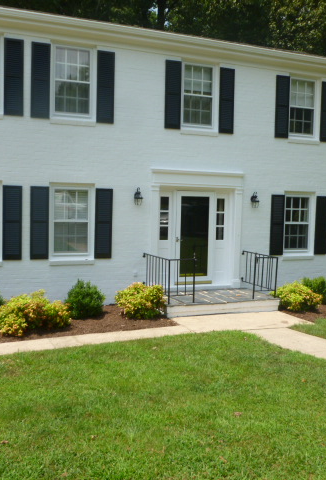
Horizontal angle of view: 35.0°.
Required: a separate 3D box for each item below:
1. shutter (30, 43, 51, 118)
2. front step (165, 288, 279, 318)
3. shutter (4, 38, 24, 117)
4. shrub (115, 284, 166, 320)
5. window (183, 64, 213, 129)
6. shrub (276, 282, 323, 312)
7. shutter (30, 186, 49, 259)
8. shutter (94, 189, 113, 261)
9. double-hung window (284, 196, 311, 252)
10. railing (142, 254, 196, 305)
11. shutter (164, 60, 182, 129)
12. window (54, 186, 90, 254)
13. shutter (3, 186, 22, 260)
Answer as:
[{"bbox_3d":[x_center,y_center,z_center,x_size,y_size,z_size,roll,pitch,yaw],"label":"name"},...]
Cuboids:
[{"bbox_3d":[-2.343,-3.049,9.941,0.356,1.414,0.040,0,4,-22],"label":"shutter"},{"bbox_3d":[0.982,1.313,10.863,2.511,0.244,1.434,0,4,-22],"label":"front step"},{"bbox_3d":[-2.799,-3.041,9.732,0.355,1.418,0.040,0,4,-22],"label":"shutter"},{"bbox_3d":[-0.448,1.137,10.048,1.012,0.656,0.937,1,4,0],"label":"shrub"},{"bbox_3d":[0.772,-3.126,11.202,0.780,1.340,0.100,0,4,-22],"label":"window"},{"bbox_3d":[2.917,1.191,11.103,0.959,0.583,0.846,0,4,-22],"label":"shrub"},{"bbox_3d":[-2.401,-0.330,10.046,0.356,1.404,0.045,0,4,-22],"label":"shutter"},{"bbox_3d":[-1.210,-0.335,10.525,0.356,1.404,0.045,0,4,-22],"label":"shutter"},{"bbox_3d":[3.224,-0.392,12.390,0.818,1.354,0.103,0,4,-22],"label":"double-hung window"},{"bbox_3d":[0.110,0.743,10.424,0.552,0.834,1.367,0,4,-22],"label":"railing"},{"bbox_3d":[0.203,-3.052,10.902,0.356,1.410,0.045,0,4,-22],"label":"shutter"},{"bbox_3d":[-1.829,-0.366,10.349,0.780,1.340,0.100,0,4,-22],"label":"window"},{"bbox_3d":[-2.862,-0.319,9.871,0.357,1.410,0.040,0,4,-22],"label":"shutter"}]

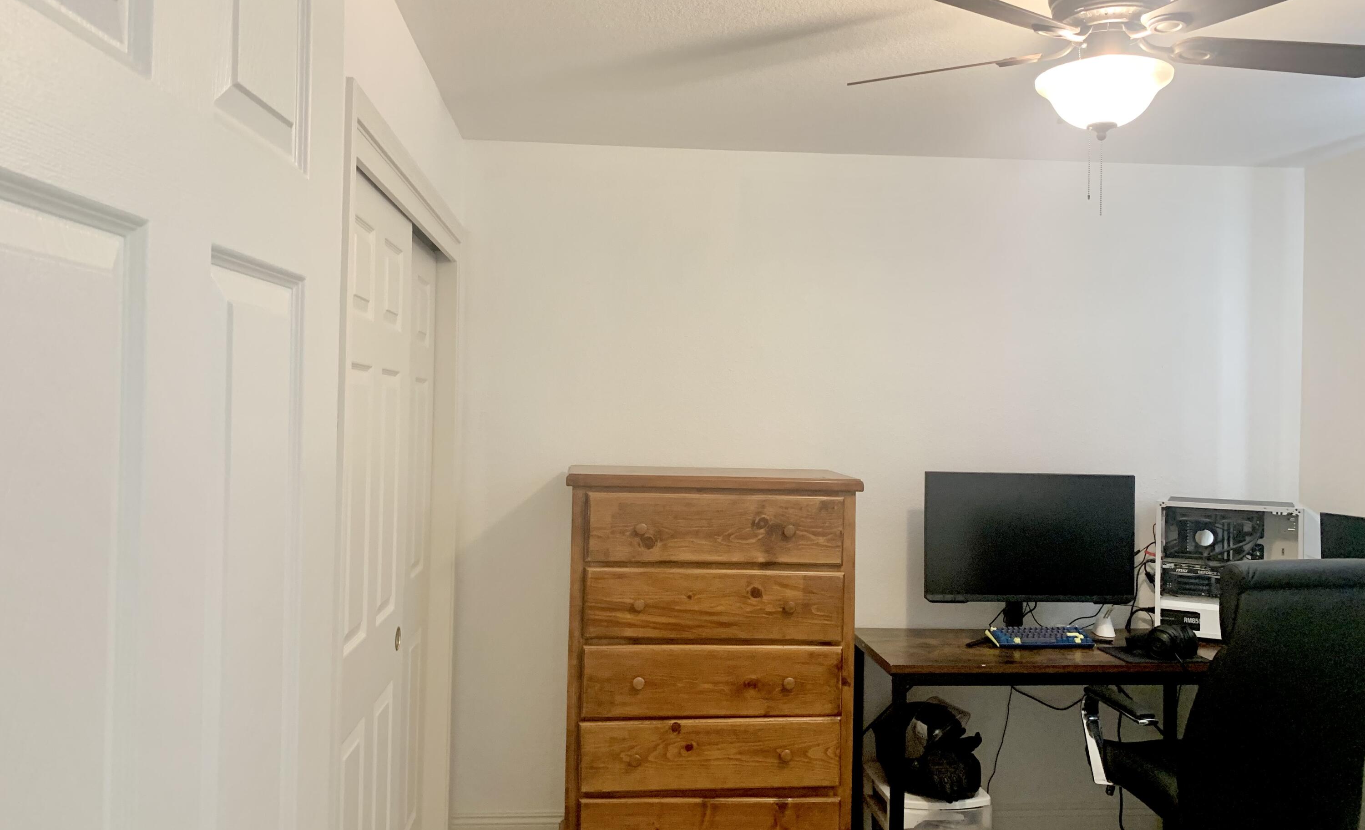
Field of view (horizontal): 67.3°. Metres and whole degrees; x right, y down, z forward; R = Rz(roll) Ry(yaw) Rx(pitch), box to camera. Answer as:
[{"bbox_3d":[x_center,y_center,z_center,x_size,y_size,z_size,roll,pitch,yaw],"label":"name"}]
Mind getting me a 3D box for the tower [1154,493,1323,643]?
[{"bbox_3d":[1.849,0.531,3.441,0.470,0.465,0.212,1,-1,26],"label":"tower"}]

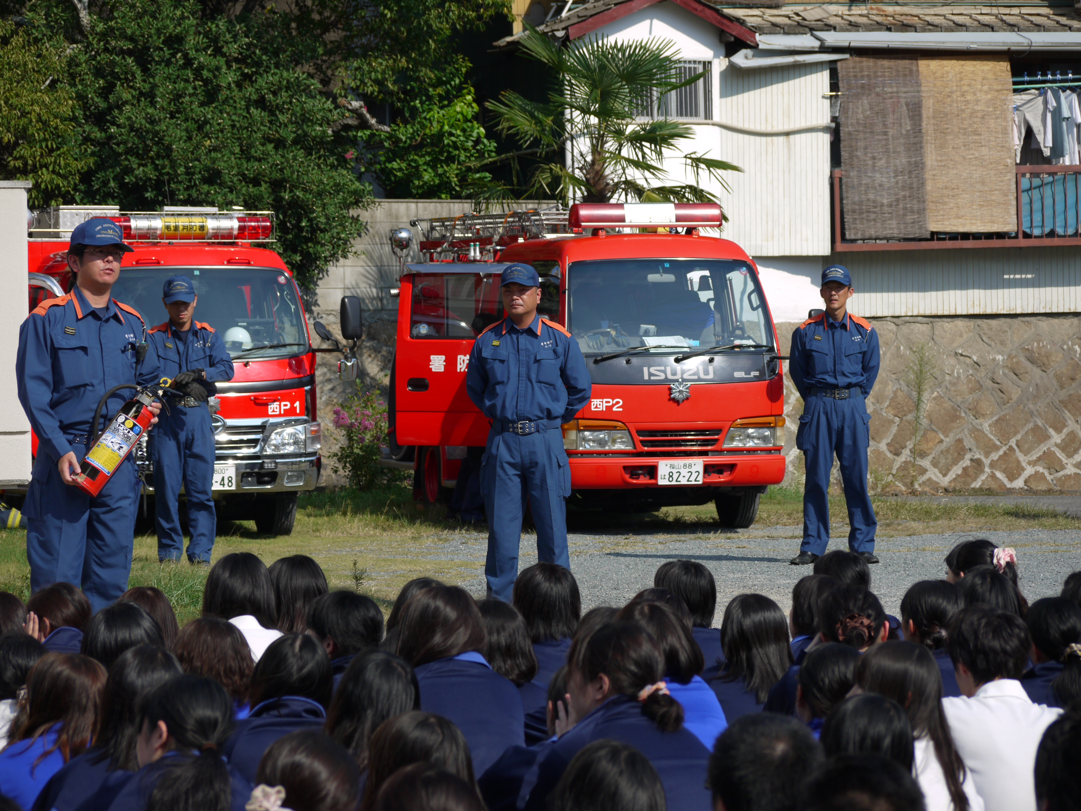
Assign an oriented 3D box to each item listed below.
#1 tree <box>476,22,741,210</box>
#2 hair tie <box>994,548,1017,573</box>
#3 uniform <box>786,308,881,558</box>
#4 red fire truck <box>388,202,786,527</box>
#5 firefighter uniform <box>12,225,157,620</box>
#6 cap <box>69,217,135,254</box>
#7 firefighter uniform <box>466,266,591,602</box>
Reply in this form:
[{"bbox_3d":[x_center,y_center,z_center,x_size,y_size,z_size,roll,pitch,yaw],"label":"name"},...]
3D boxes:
[{"bbox_3d":[0.580,-1.280,40.000,2.300,4.200,2.300,0,1,0],"label":"tree"},{"bbox_3d":[1.530,0.507,14.800,0.078,0.080,0.060,0,1,-20],"label":"hair tie"},{"bbox_3d":[1.754,0.169,26.800,0.550,1.460,0.340,0,1,-2],"label":"uniform"},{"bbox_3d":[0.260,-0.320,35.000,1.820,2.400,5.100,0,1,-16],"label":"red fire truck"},{"bbox_3d":[-1.639,0.204,16.300,0.530,1.730,0.380,0,1,-25],"label":"firefighter uniform"},{"bbox_3d":[-1.590,-0.614,16.250,0.180,0.130,0.260,0,1,-34],"label":"cap"},{"bbox_3d":[-0.060,0.176,22.000,0.600,1.730,0.380,0,1,9],"label":"firefighter uniform"}]

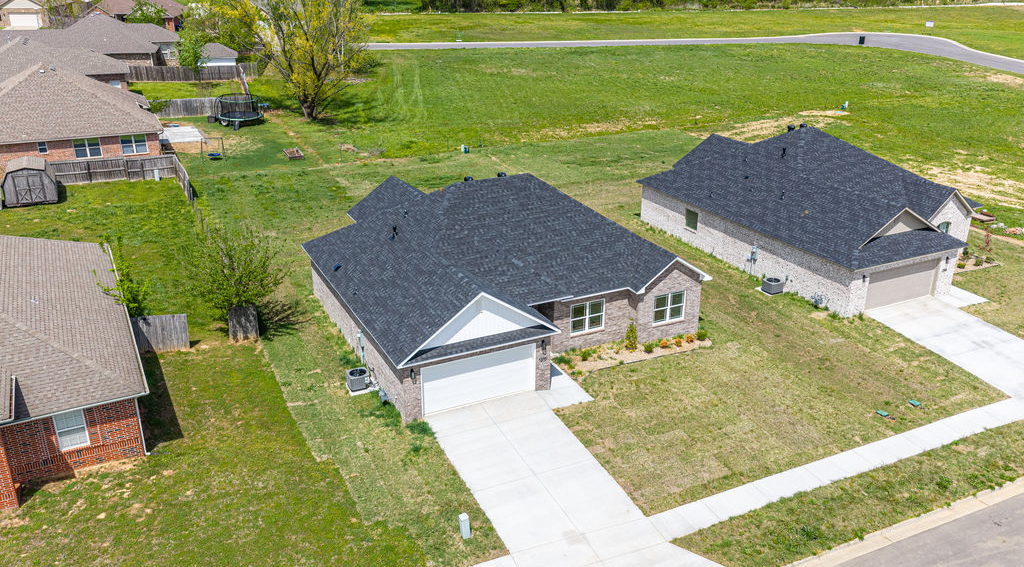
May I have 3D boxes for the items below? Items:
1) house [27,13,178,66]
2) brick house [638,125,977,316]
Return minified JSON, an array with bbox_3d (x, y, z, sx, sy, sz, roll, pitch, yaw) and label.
[{"bbox_3d":[-53.623,-32.338,105.939,18.000,6.500,16.500,-11,24,-25],"label":"house"},{"bbox_3d":[18.752,-6.187,49.183,15.500,7.000,21.000,-10,24,-23],"label":"brick house"}]

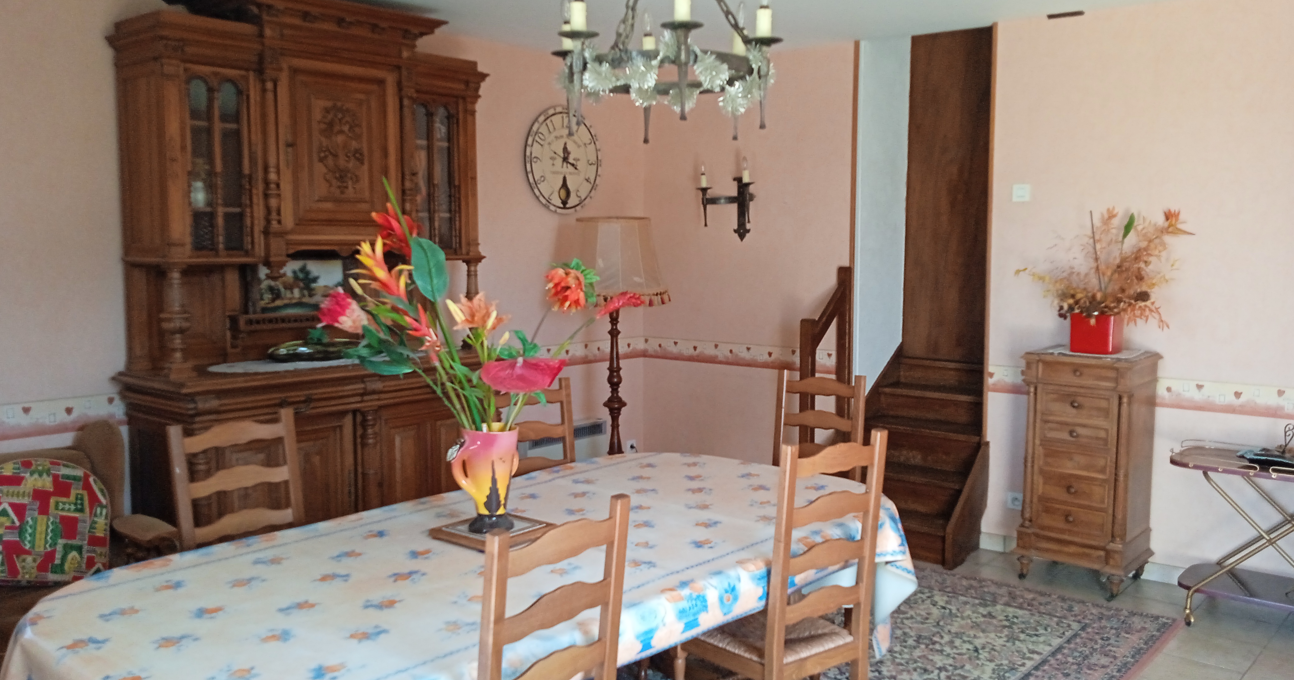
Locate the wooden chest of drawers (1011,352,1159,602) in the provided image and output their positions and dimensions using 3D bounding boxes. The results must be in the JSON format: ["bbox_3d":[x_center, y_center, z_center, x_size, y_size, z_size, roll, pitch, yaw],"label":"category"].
[{"bbox_3d":[1.975,0.573,4.698,0.477,1.035,0.416,5,7,42],"label":"wooden chest of drawers"}]

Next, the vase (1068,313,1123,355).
[{"bbox_3d":[1.984,-0.033,4.635,0.172,0.168,0.172,5,7,41],"label":"vase"}]

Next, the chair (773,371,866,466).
[{"bbox_3d":[0.554,0.634,3.961,0.440,1.000,0.460,4,6,36],"label":"chair"}]

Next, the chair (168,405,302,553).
[{"bbox_3d":[-1.014,0.747,2.898,0.431,1.036,0.444,4,7,38],"label":"chair"}]

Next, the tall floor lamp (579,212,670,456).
[{"bbox_3d":[-0.164,0.201,5.293,0.530,1.634,0.530,0,5,0],"label":"tall floor lamp"}]

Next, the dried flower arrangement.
[{"bbox_3d":[1.980,-0.324,4.573,0.640,0.500,0.390,5,7,41],"label":"dried flower arrangement"}]

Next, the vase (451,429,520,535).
[{"bbox_3d":[-0.439,0.369,2.829,0.183,0.270,0.165,-1,6,-9],"label":"vase"}]

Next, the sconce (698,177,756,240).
[{"bbox_3d":[0.490,-0.774,5.974,0.390,0.420,0.200,5,7,41],"label":"sconce"}]

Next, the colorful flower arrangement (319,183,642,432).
[{"bbox_3d":[-0.442,-0.086,2.782,0.817,0.632,0.520,-1,6,-9],"label":"colorful flower arrangement"}]

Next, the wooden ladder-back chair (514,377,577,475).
[{"bbox_3d":[-0.288,0.660,3.642,0.440,1.000,0.460,-5,7,-43],"label":"wooden ladder-back chair"}]

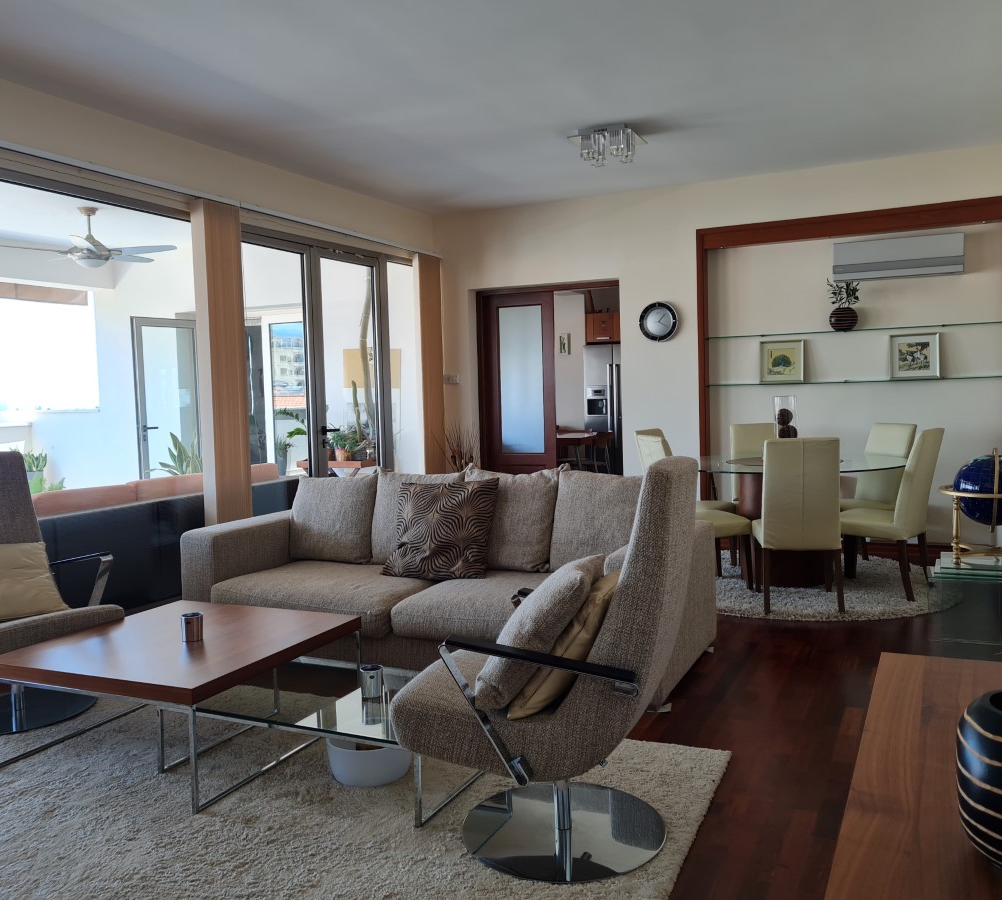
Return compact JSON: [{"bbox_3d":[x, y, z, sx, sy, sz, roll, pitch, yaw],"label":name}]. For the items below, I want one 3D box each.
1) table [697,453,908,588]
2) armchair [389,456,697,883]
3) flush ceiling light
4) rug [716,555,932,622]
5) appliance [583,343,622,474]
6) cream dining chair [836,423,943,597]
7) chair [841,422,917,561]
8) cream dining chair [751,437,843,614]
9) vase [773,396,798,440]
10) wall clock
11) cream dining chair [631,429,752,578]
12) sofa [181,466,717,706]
[{"bbox_3d":[1.827,0.457,5.867,1.510,0.755,1.510,0,4,25],"label":"table"},{"bbox_3d":[0.141,0.555,2.545,0.791,1.073,0.641,0,4,20],"label":"armchair"},{"bbox_3d":[0.645,-1.815,5.419,0.382,0.162,0.382,0,4,26],"label":"flush ceiling light"},{"bbox_3d":[1.869,0.838,5.821,1.980,0.036,1.980,0,4,25],"label":"rug"},{"bbox_3d":[1.564,-0.336,10.703,0.910,1.780,0.720,0,4,25],"label":"appliance"},{"bbox_3d":[2.311,0.373,5.392,0.573,0.971,0.438,2,5,45],"label":"cream dining chair"},{"bbox_3d":[2.396,0.317,6.068,0.600,0.975,0.460,-3,4,-15],"label":"chair"},{"bbox_3d":[1.684,0.407,5.119,0.438,0.971,0.573,-1,3,11],"label":"cream dining chair"},{"bbox_3d":[1.839,-0.132,5.817,0.145,0.420,0.145,0,4,25],"label":"vase"},{"bbox_3d":[1.240,-1.005,7.079,0.315,0.315,0.050,0,4,25],"label":"wall clock"},{"bbox_3d":[1.197,0.387,5.686,0.573,0.971,0.438,-3,4,-16],"label":"cream dining chair"},{"bbox_3d":[-0.296,0.566,4.397,2.434,0.890,1.033,0,4,25],"label":"sofa"}]

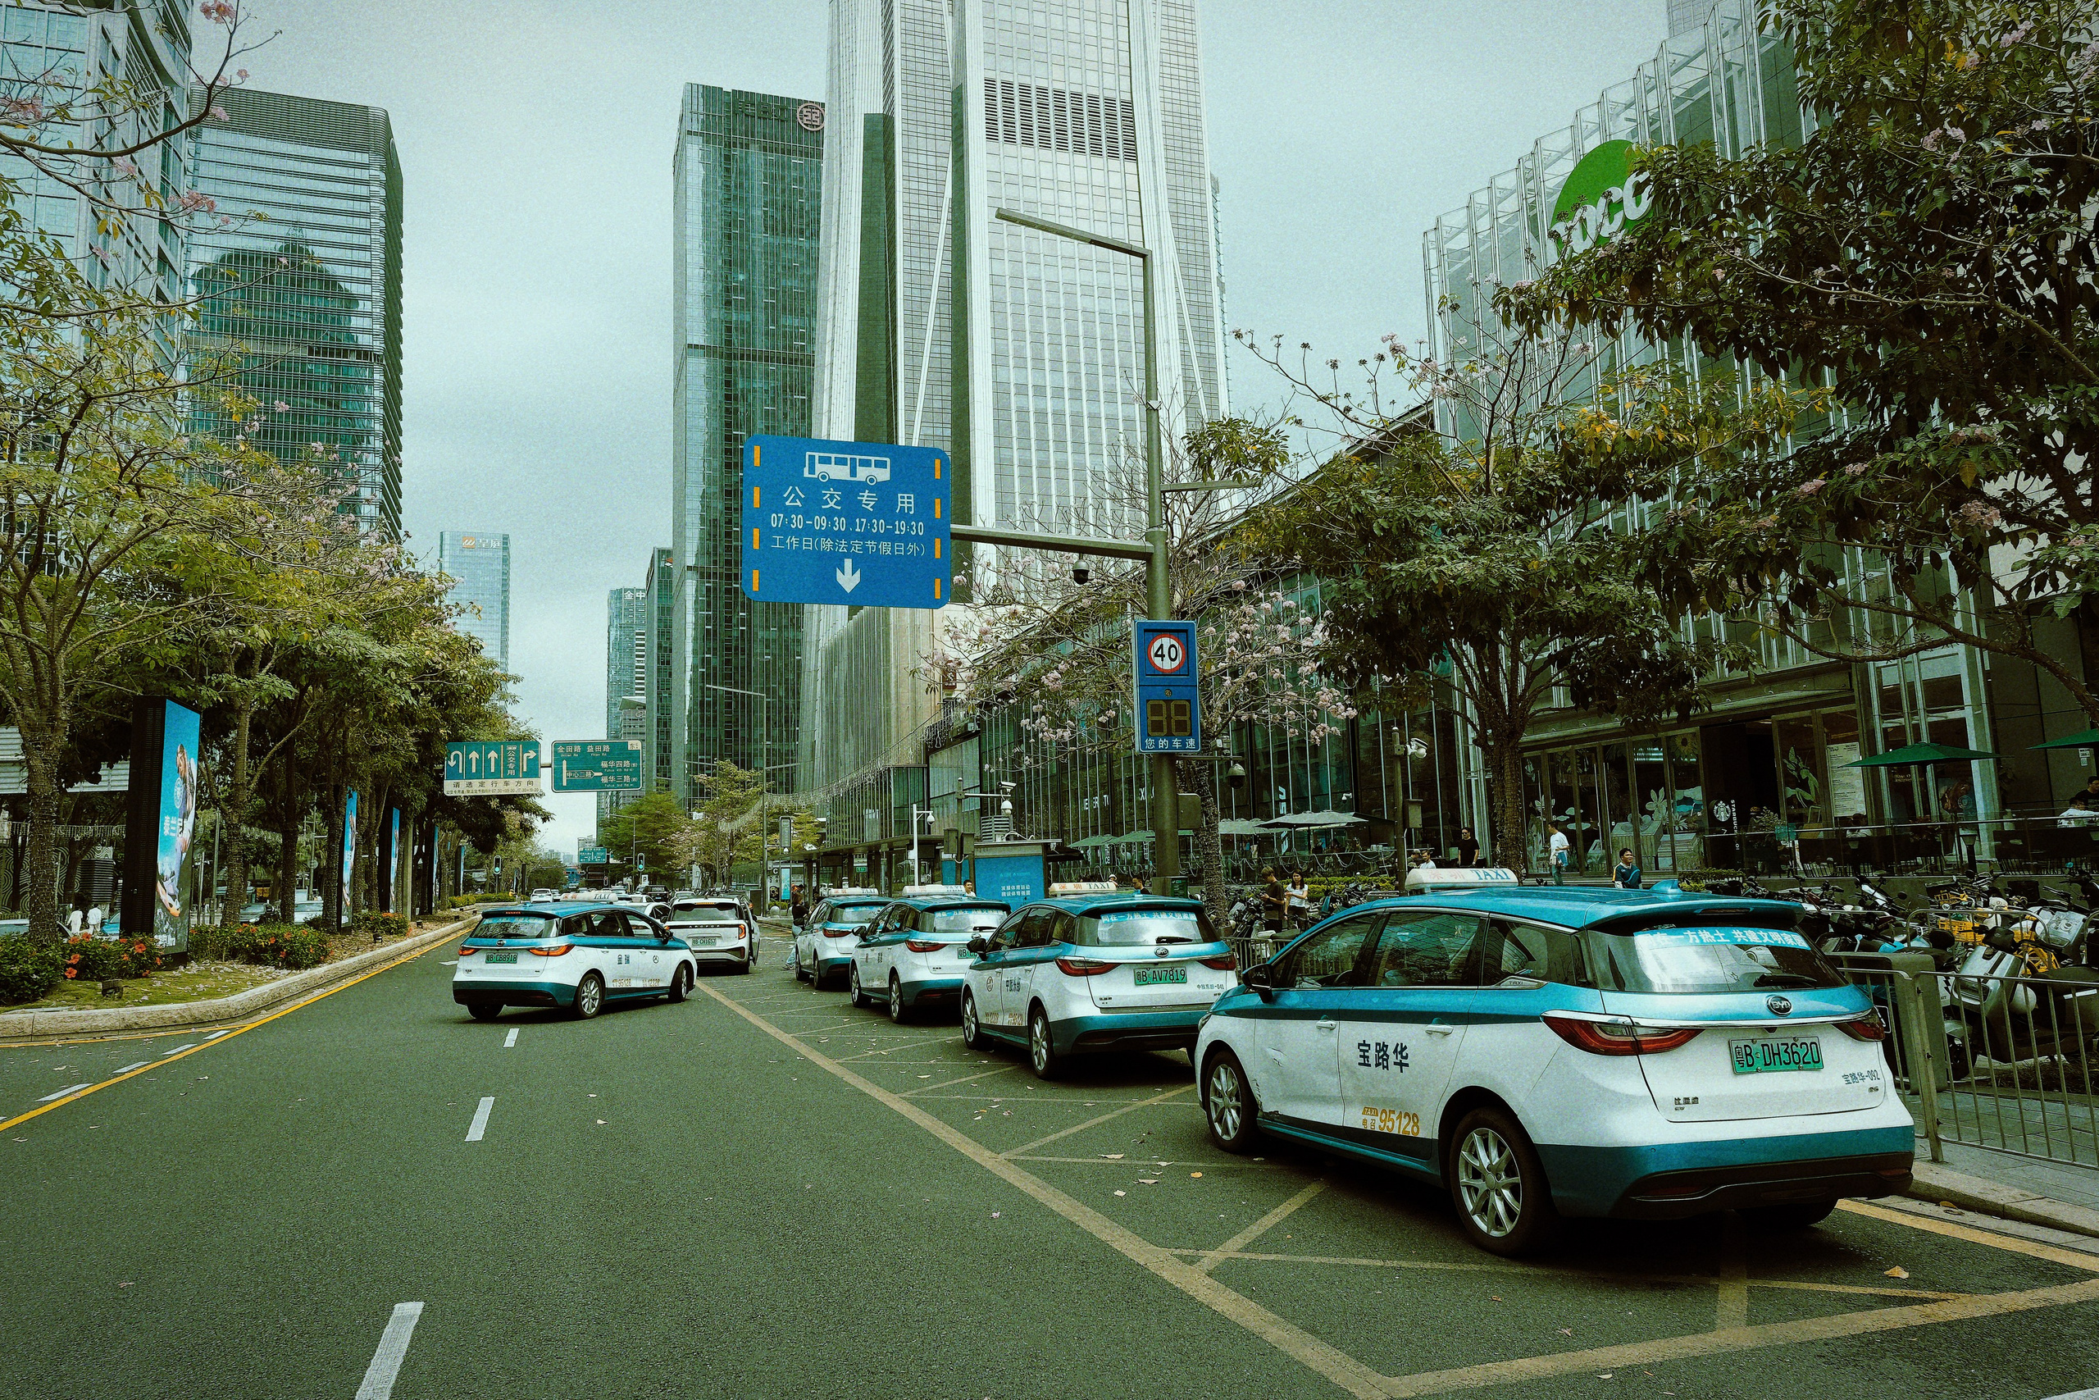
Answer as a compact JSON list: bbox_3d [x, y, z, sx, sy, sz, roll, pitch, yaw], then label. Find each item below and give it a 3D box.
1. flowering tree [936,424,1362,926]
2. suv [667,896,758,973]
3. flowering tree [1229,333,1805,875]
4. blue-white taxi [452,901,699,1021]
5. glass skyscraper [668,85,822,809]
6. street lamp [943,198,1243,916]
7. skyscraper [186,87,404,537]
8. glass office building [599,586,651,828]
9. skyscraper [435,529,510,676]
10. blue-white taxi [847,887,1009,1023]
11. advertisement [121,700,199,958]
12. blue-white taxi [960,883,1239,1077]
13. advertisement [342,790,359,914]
[{"bbox_3d":[1.435,-0.006,20.930,5.900,8.470,5.600,1,-8,-19],"label":"flowering tree"},{"bbox_3d":[-8.045,5.413,32.449,1.920,1.700,4.700,2,-8,-17],"label":"suv"},{"bbox_3d":[4.240,-0.227,12.998,5.200,7.080,5.100,2,-8,-18],"label":"flowering tree"},{"bbox_3d":[-6.933,3.840,21.080,1.850,1.720,4.670,-3,-8,12],"label":"blue-white taxi"},{"bbox_3d":[-93.309,-61.740,441.716,48.000,250.000,45.000,2,-8,-18],"label":"glass skyscraper"},{"bbox_3d":[0.837,-1.196,18.140,4.038,10.195,0.500,1,-8,-19],"label":"street lamp"},{"bbox_3d":[-186.719,-46.708,339.831,42.400,195.200,34.300,2,-8,-18],"label":"skyscraper"},{"bbox_3d":[-233.355,23.217,790.610,40.000,178.422,40.000,1,-8,-19],"label":"glass office building"},{"bbox_3d":[-415.462,11.375,1005.575,47.000,268.114,45.000,1,-8,-19],"label":"skyscraper"},{"bbox_3d":[-1.625,3.536,19.784,1.850,1.760,4.670,2,-8,-19],"label":"blue-white taxi"},{"bbox_3d":[-15.874,2.444,25.085,0.474,4.687,2.323,1,-8,-19],"label":"advertisement"},{"bbox_3d":[0.366,2.723,14.145,1.850,1.750,4.690,1,-8,-16],"label":"blue-white taxi"},{"bbox_3d":[-30.550,6.858,60.271,0.710,6.050,2.750,2,-8,-19],"label":"advertisement"}]

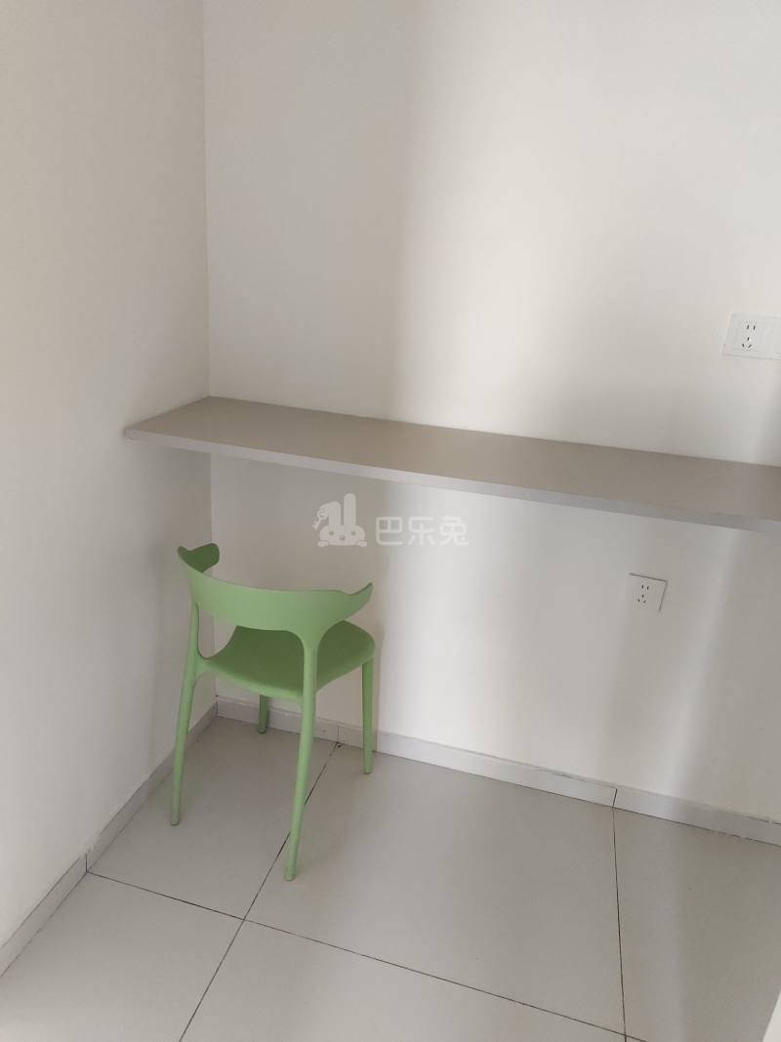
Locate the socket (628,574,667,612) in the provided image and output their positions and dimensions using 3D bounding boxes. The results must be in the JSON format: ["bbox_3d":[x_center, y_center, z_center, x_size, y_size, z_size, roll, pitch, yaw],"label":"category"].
[{"bbox_3d":[0.625,0.179,1.692,0.086,0.086,0.010,9,21,12],"label":"socket"}]

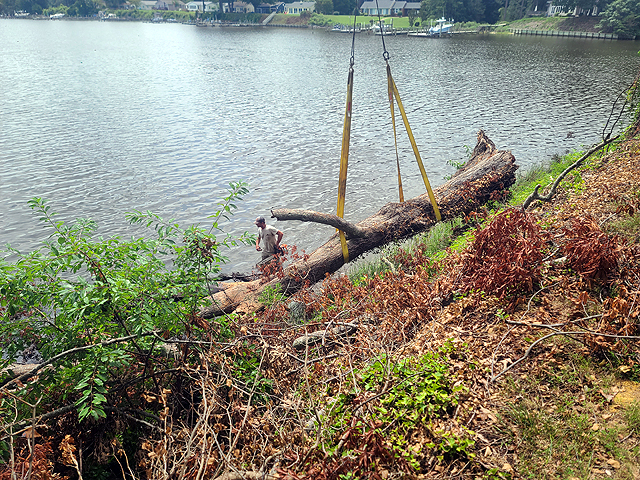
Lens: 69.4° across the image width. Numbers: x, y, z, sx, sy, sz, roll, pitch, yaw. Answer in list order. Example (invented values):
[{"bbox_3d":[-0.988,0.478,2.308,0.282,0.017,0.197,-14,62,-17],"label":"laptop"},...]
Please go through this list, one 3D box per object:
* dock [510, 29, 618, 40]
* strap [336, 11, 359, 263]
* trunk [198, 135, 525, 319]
[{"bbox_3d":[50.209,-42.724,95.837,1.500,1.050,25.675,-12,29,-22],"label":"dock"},{"bbox_3d":[0.530,-1.813,9.563,0.220,4.900,0.600,-18,33,-33],"label":"strap"},{"bbox_3d":[1.489,-0.686,11.157,9.405,1.550,1.550,-24,35,-30],"label":"trunk"}]

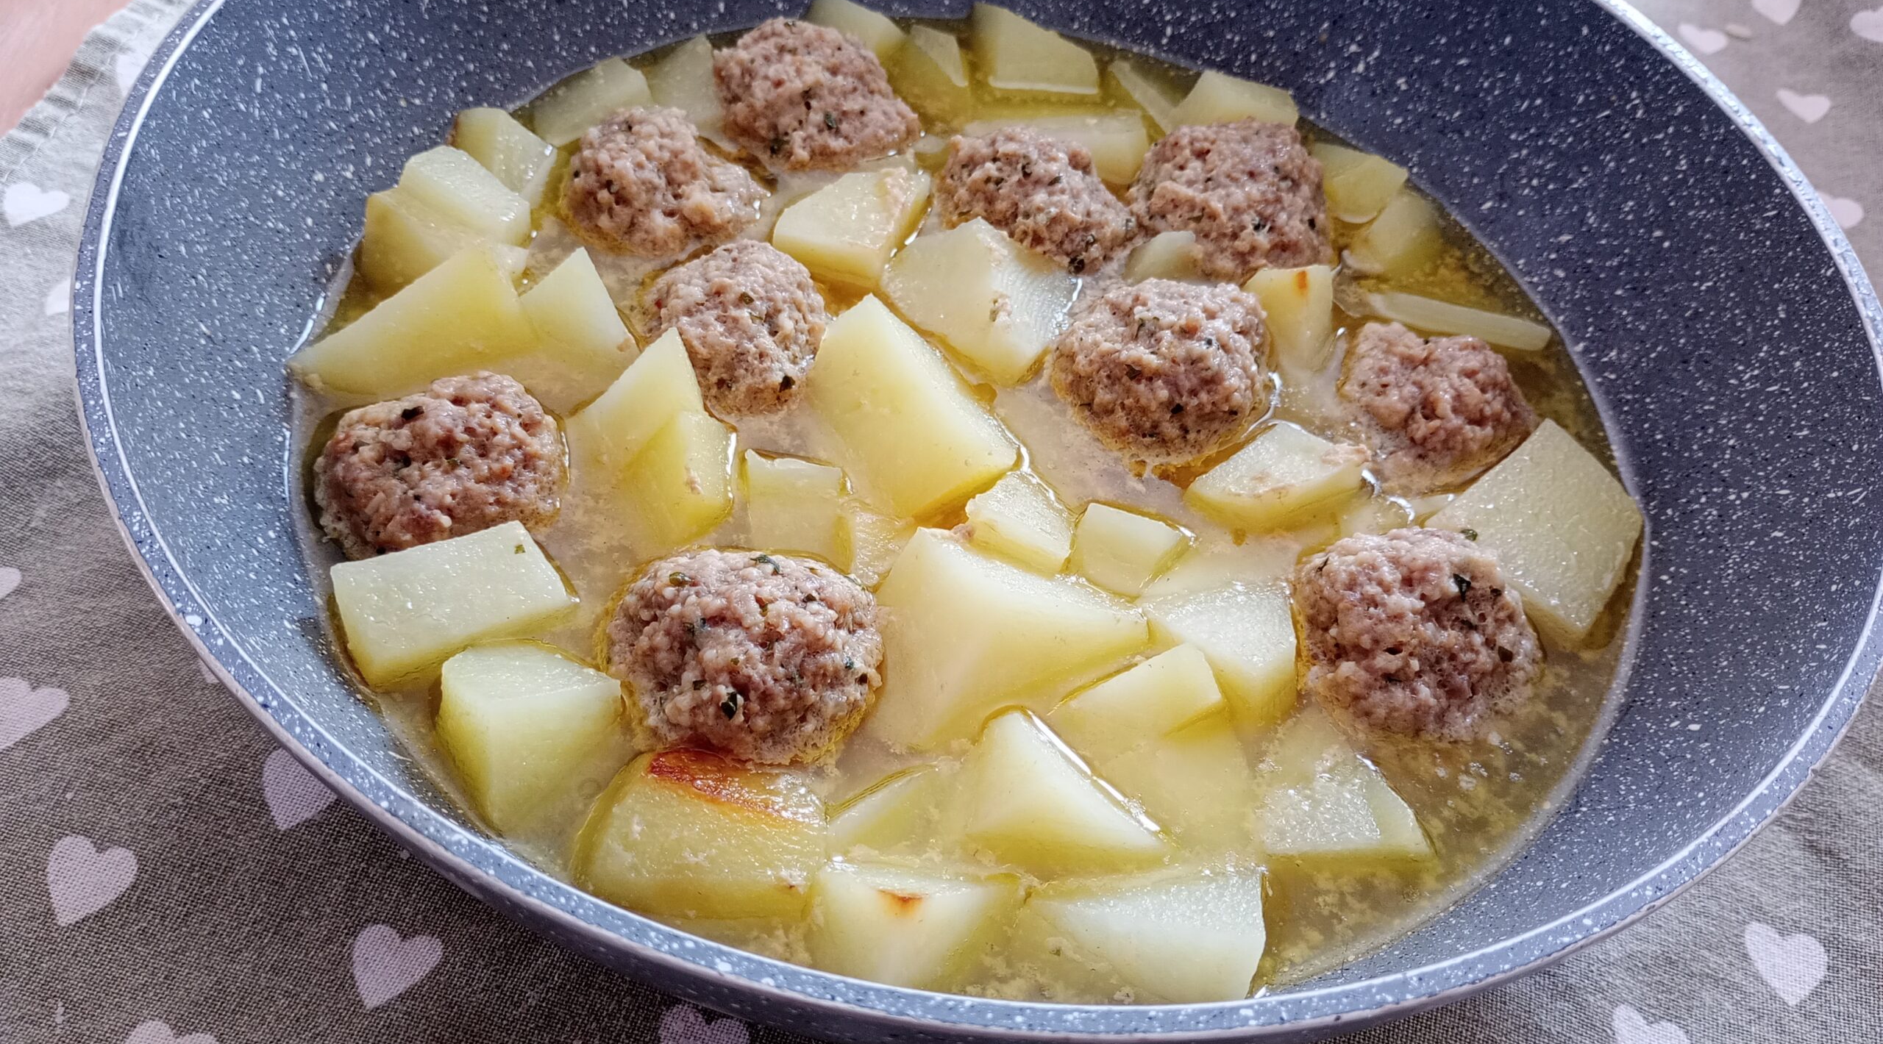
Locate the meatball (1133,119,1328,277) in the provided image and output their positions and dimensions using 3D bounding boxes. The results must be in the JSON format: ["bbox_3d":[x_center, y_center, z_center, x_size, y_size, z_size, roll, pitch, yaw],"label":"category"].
[{"bbox_3d":[0.064,-0.069,0.339,0.045,0.036,0.045,10,50,0],"label":"meatball"}]

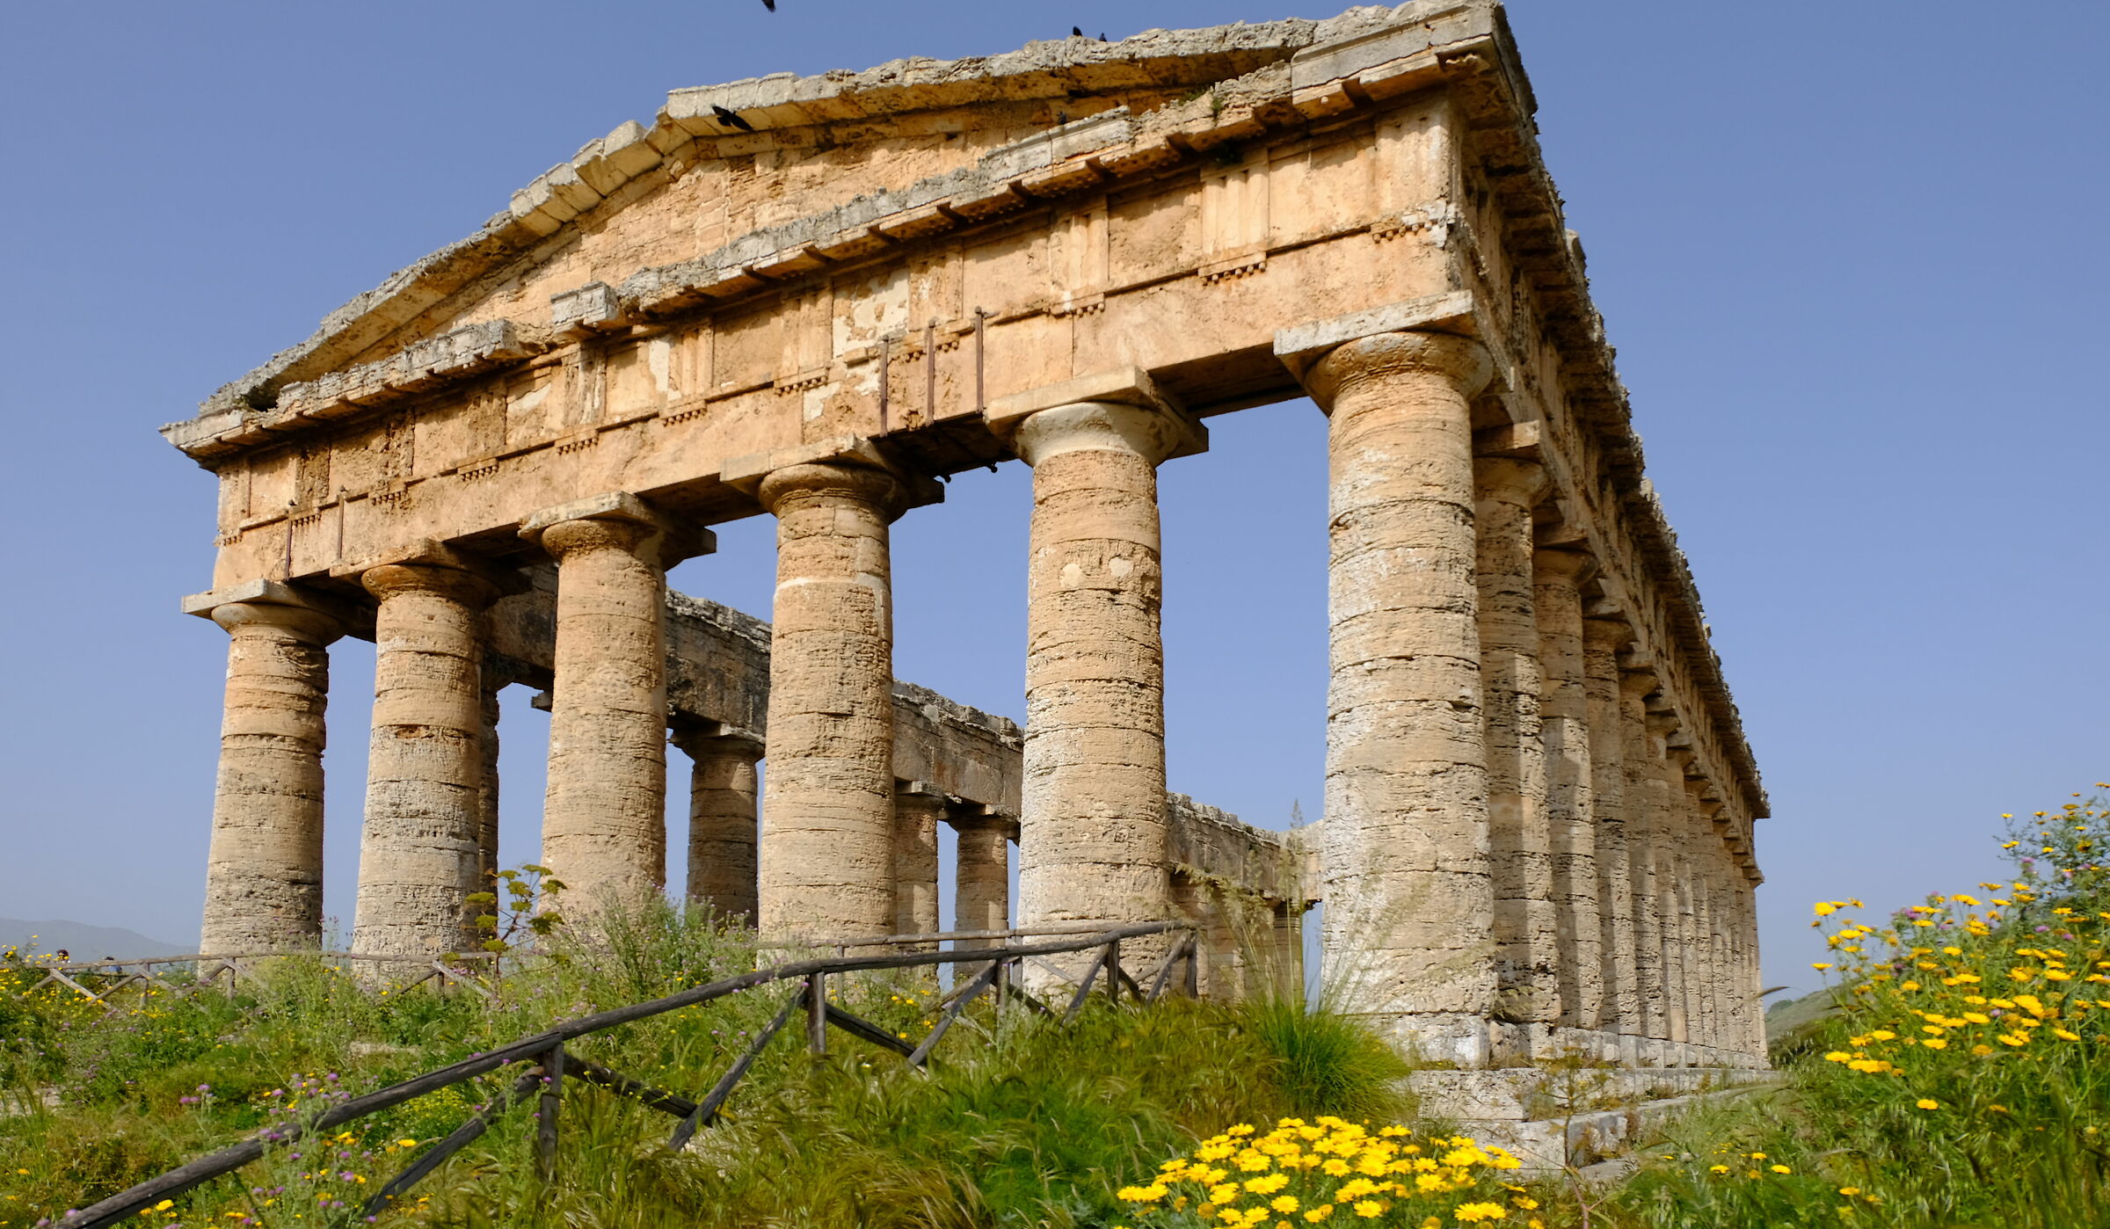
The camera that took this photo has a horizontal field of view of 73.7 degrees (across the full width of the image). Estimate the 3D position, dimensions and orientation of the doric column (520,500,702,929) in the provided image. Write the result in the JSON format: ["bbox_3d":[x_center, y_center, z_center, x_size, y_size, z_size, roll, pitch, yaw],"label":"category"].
[{"bbox_3d":[-7.138,2.173,22.600,2.100,8.400,2.100,-7,-15,27],"label":"doric column"}]

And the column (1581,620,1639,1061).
[{"bbox_3d":[10.502,4.125,27.700,2.100,8.400,2.100,-7,-15,27],"label":"column"}]

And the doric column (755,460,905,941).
[{"bbox_3d":[-3.536,2.017,22.100,2.250,8.900,2.250,0,-9,0],"label":"doric column"}]

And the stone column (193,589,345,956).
[{"bbox_3d":[-15.282,3.877,27.422,2.250,8.770,2.250,-5,-11,28],"label":"stone column"}]

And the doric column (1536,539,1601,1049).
[{"bbox_3d":[8.586,3.097,25.163,2.250,8.840,2.250,-5,-11,28],"label":"doric column"}]

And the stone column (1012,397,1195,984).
[{"bbox_3d":[0.531,1.020,18.500,2.100,8.400,2.100,0,-13,0],"label":"stone column"}]

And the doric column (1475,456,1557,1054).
[{"bbox_3d":[6.254,1.555,20.100,2.100,8.400,2.100,-7,-15,27],"label":"doric column"}]

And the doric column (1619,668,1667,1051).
[{"bbox_3d":[12.603,5.338,31.400,2.100,8.400,2.100,-7,-15,27],"label":"doric column"}]

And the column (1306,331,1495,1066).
[{"bbox_3d":[4.153,0.642,16.600,2.100,8.400,2.100,-7,-15,27],"label":"column"}]

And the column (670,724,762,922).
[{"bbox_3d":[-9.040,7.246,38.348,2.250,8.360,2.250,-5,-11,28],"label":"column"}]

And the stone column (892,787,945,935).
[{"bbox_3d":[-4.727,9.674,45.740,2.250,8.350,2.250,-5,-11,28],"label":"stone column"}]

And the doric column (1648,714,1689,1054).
[{"bbox_3d":[14.898,6.734,36.022,2.250,8.760,2.250,-5,-11,28],"label":"doric column"}]

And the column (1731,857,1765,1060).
[{"bbox_3d":[28.962,14.809,60.284,2.250,8.610,2.250,-5,-11,28],"label":"column"}]

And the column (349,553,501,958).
[{"bbox_3d":[-11.027,2.769,24.600,2.100,8.400,2.100,-7,-15,27],"label":"column"}]

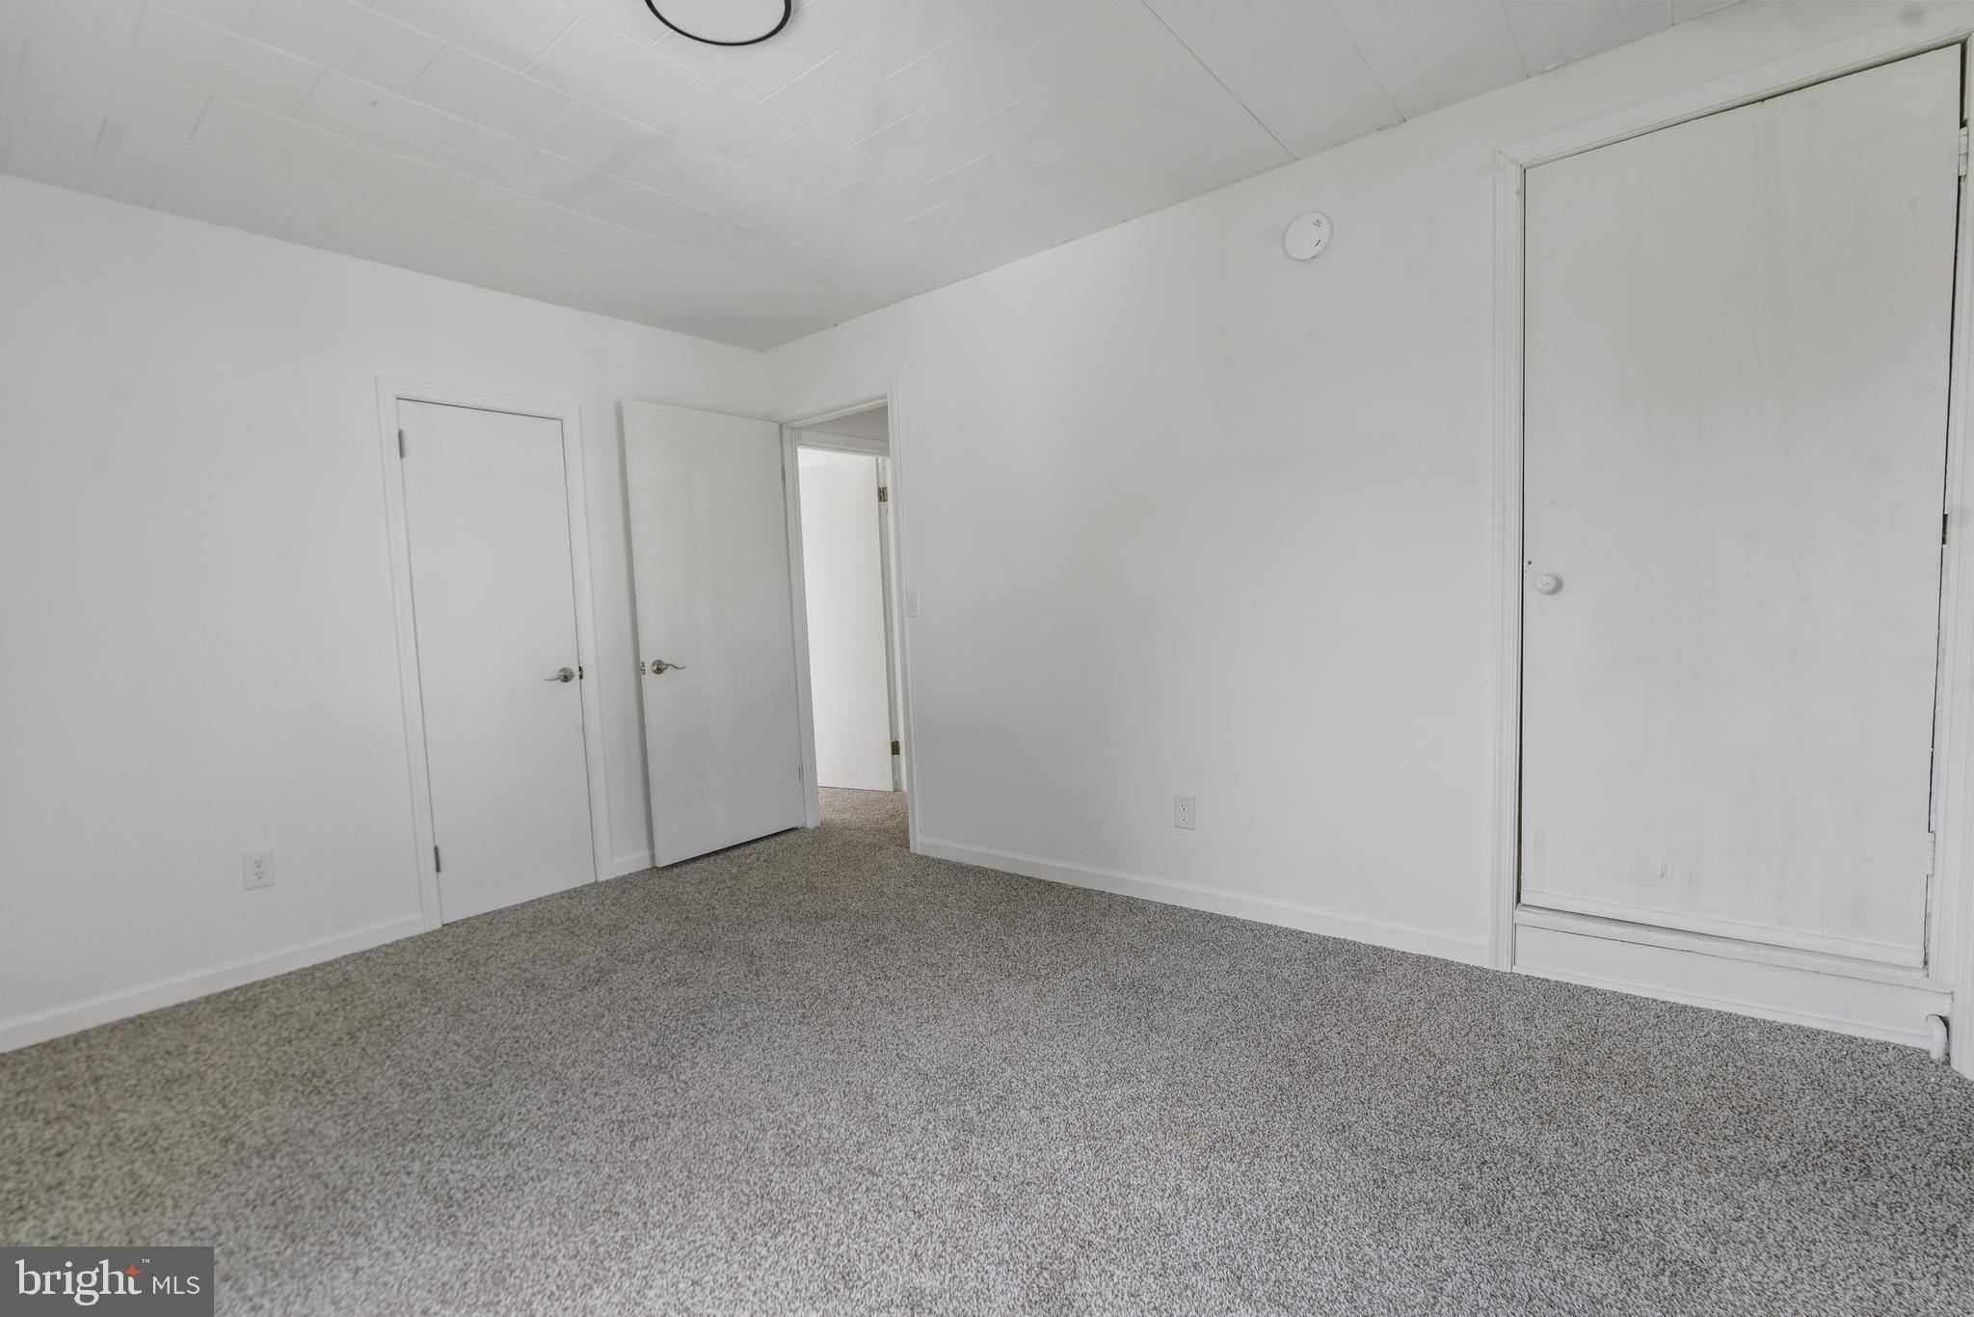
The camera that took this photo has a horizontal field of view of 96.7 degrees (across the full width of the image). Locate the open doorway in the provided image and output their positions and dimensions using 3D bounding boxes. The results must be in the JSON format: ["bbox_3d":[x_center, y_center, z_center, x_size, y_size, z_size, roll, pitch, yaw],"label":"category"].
[{"bbox_3d":[-0.633,-0.126,4.331,0.716,2.040,0.120,1,5,39],"label":"open doorway"}]

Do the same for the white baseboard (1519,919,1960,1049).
[{"bbox_3d":[1.892,0.857,2.304,0.872,0.147,0.020,1,5,39],"label":"white baseboard"}]

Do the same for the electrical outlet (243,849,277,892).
[{"bbox_3d":[-2.353,0.684,2.838,0.012,0.117,0.075,1,5,40],"label":"electrical outlet"}]

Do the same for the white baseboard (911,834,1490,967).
[{"bbox_3d":[0.582,0.876,3.354,2.358,0.075,0.018,1,5,39],"label":"white baseboard"}]

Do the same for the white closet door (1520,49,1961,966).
[{"bbox_3d":[1.850,-0.311,2.249,0.813,2.068,0.040,1,5,39],"label":"white closet door"}]

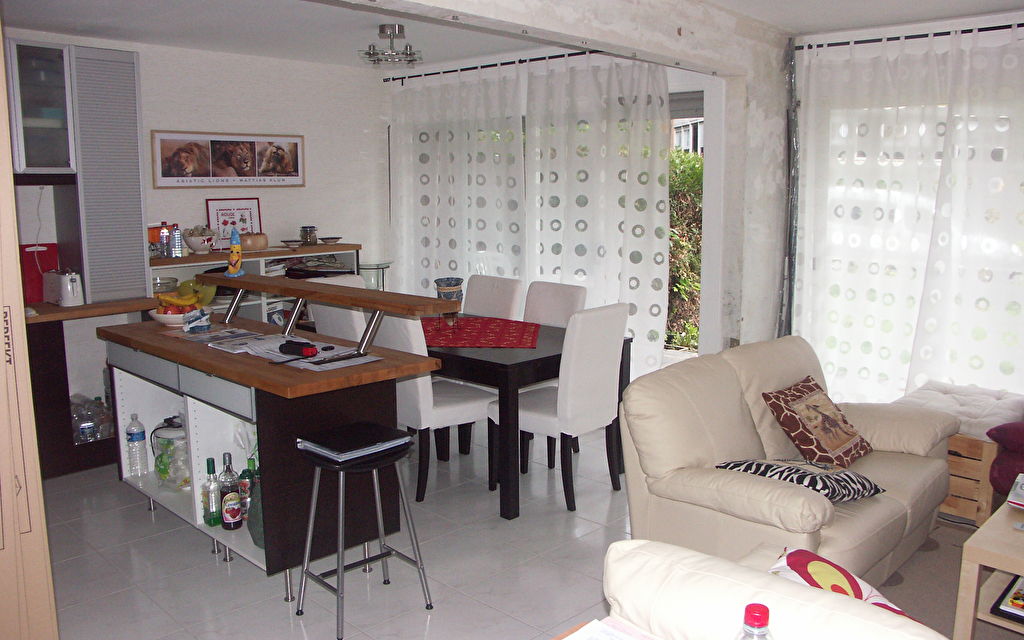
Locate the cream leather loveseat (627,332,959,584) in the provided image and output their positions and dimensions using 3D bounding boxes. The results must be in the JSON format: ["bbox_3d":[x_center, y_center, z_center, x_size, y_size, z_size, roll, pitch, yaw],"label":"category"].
[{"bbox_3d":[1.123,0.590,3.136,0.830,0.865,1.480,8,12,44],"label":"cream leather loveseat"}]

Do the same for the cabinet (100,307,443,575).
[{"bbox_3d":[-1.089,0.540,3.553,0.645,0.900,1.700,-9,12,-44],"label":"cabinet"}]

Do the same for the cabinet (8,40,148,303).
[{"bbox_3d":[-2.560,-0.828,4.788,0.385,1.490,0.795,8,12,44],"label":"cabinet"}]

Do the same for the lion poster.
[{"bbox_3d":[-1.887,-1.080,5.618,1.085,0.362,0.030,-9,12,-44],"label":"lion poster"}]

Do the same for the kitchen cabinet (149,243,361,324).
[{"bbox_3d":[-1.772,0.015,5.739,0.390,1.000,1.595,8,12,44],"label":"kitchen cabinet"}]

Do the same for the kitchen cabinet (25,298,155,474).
[{"bbox_3d":[-2.508,0.349,4.806,0.820,0.900,0.620,-9,12,-44],"label":"kitchen cabinet"}]

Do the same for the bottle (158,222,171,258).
[{"bbox_3d":[-2.147,-0.491,5.120,0.067,0.222,0.067,8,12,44],"label":"bottle"}]

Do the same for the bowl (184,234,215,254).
[{"bbox_3d":[-2.046,-0.495,5.442,0.210,0.120,0.210,0,8,0],"label":"bowl"}]

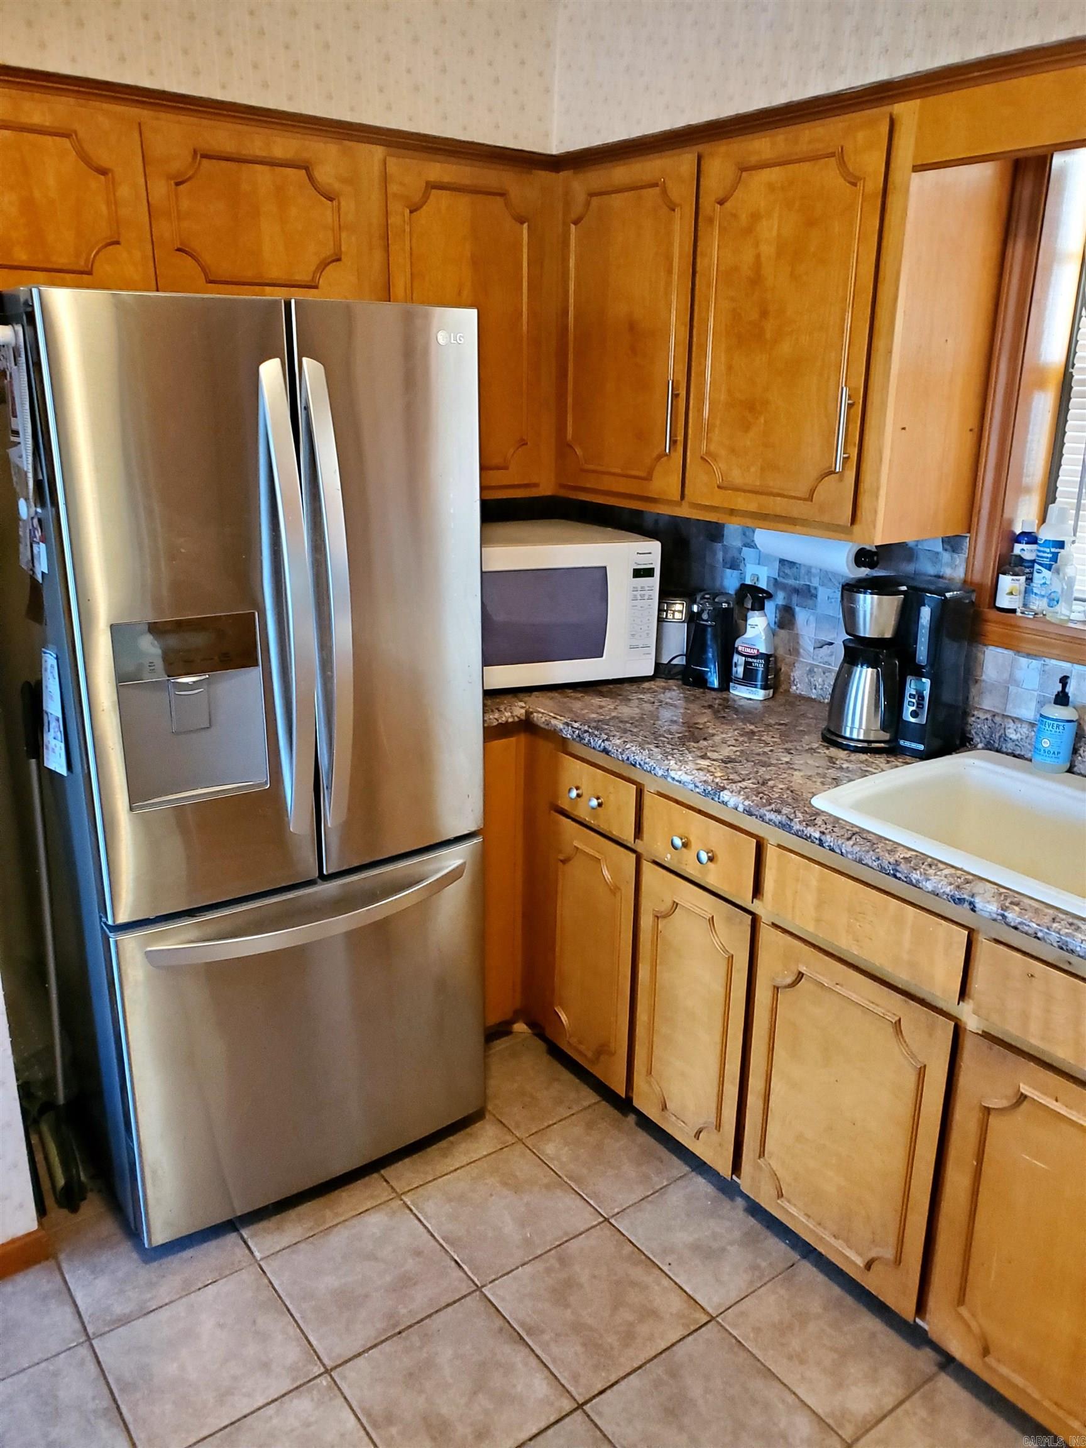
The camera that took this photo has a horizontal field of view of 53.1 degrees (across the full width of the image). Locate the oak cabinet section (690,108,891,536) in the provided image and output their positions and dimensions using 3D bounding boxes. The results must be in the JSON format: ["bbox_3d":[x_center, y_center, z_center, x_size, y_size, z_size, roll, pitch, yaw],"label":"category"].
[{"bbox_3d":[0.581,-0.782,2.199,0.335,0.690,0.451,-12,21,-35],"label":"oak cabinet section"}]

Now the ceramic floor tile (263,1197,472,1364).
[{"bbox_3d":[-0.333,1.056,2.081,0.302,0.010,0.302,-12,22,-35],"label":"ceramic floor tile"}]

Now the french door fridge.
[{"bbox_3d":[-0.626,0.048,2.320,0.755,1.760,0.790,-10,21,-31],"label":"french door fridge"}]

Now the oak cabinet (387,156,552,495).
[{"bbox_3d":[-0.243,-0.913,2.591,0.441,0.716,0.310,-13,22,-36],"label":"oak cabinet"}]

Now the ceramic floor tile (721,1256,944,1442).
[{"bbox_3d":[0.516,1.107,1.954,0.271,0.010,0.302,-12,22,-35],"label":"ceramic floor tile"}]

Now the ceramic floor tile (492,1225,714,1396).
[{"bbox_3d":[0.098,1.080,2.022,0.302,0.010,0.302,-12,22,-35],"label":"ceramic floor tile"}]

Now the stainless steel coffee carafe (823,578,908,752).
[{"bbox_3d":[0.669,-0.123,2.237,0.160,0.325,0.170,-5,19,-17],"label":"stainless steel coffee carafe"}]

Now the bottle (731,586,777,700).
[{"bbox_3d":[0.503,-0.199,2.571,0.055,0.264,0.107,-13,22,-36],"label":"bottle"}]

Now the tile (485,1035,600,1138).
[{"bbox_3d":[-0.035,0.875,2.659,0.271,0.010,0.302,-12,22,-35],"label":"tile"}]

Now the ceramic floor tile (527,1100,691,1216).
[{"bbox_3d":[0.149,0.952,2.424,0.271,0.010,0.302,-12,22,-35],"label":"ceramic floor tile"}]

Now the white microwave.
[{"bbox_3d":[-0.082,-0.307,2.762,0.575,0.340,0.460,-8,20,-26],"label":"white microwave"}]

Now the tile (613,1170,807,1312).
[{"bbox_3d":[0.333,1.029,2.189,0.271,0.010,0.302,-12,22,-35],"label":"tile"}]

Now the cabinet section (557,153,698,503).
[{"bbox_3d":[0.311,-0.895,2.545,0.335,0.690,0.441,-12,21,-35],"label":"cabinet section"}]

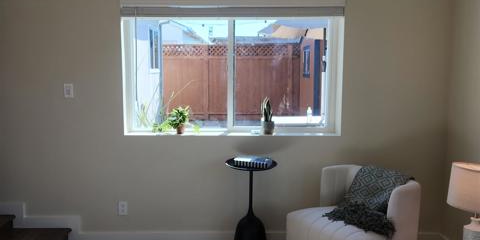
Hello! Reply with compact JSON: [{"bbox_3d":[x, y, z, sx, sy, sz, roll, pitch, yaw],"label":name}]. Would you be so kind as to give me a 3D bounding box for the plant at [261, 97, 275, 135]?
[{"bbox_3d":[0.225,-0.035,3.424,0.111,0.301,0.111,0,6,0],"label":"plant"}]

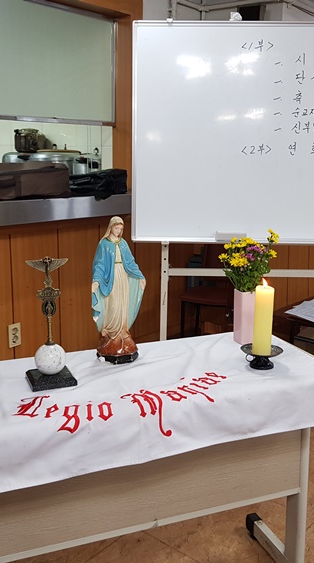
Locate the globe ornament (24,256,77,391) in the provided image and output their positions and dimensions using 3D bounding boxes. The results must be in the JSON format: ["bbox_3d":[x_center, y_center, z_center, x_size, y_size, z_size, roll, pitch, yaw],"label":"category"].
[{"bbox_3d":[-0.273,0.097,1.428,0.113,0.323,0.112,-5,14,-22],"label":"globe ornament"}]

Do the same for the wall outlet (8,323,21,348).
[{"bbox_3d":[-0.663,0.253,2.640,0.015,0.115,0.066,11,17,40],"label":"wall outlet"}]

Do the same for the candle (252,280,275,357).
[{"bbox_3d":[0.294,0.099,1.539,0.052,0.205,0.052,1,13,0],"label":"candle"}]

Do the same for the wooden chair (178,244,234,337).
[{"bbox_3d":[0.439,0.084,3.559,0.420,0.880,0.500,7,14,27],"label":"wooden chair"}]

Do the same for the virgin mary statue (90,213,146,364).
[{"bbox_3d":[-0.111,0.020,1.588,0.153,0.406,0.120,-2,13,-13],"label":"virgin mary statue"}]

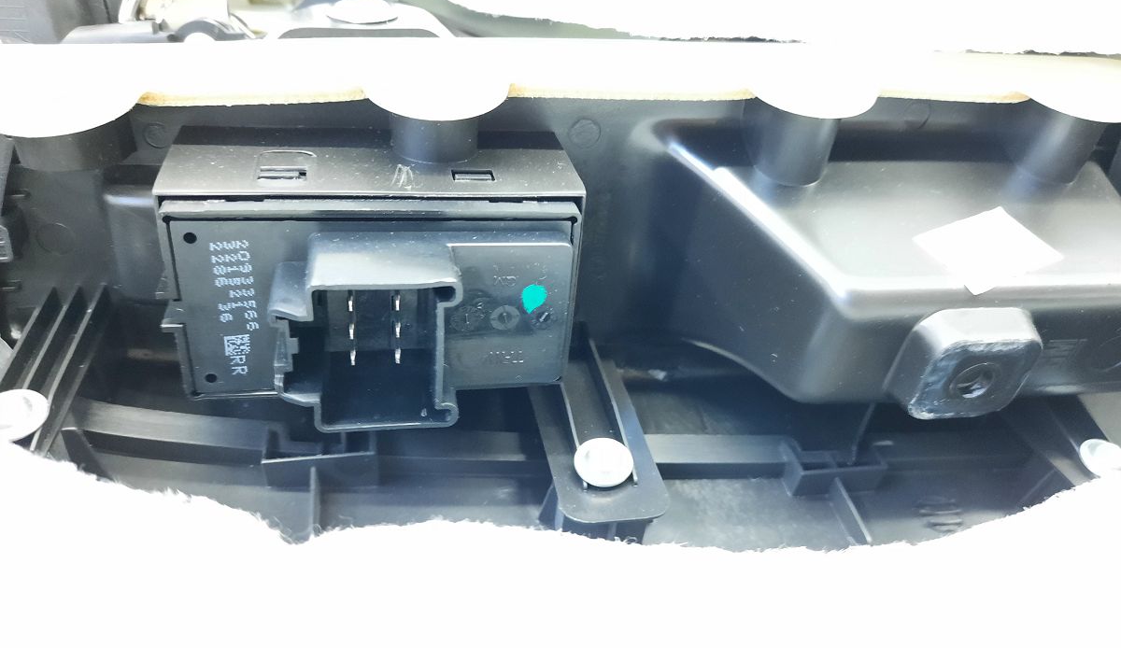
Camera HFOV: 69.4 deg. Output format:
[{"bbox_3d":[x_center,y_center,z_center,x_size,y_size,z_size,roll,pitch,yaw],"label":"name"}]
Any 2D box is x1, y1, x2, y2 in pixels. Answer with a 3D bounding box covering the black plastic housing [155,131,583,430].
[{"bbox_3d":[-0.032,-0.008,0.146,0.068,0.039,0.045,-2,34,-13],"label":"black plastic housing"}]

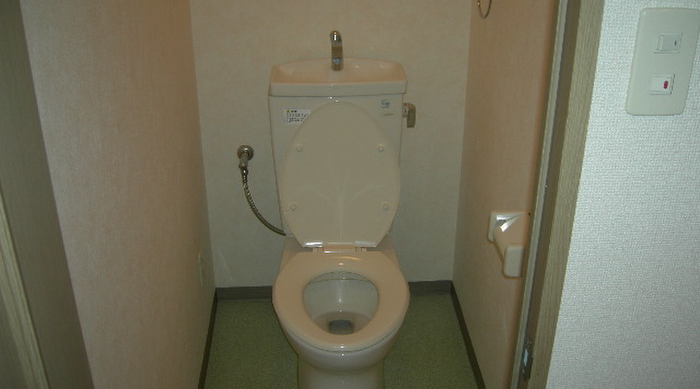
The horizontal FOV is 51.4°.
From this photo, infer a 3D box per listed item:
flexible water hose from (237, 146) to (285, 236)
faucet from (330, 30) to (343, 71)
[{"bbox_3d":[-0.282,-0.001,2.357,0.158,0.300,0.105,-1,26,-3],"label":"flexible water hose"},{"bbox_3d":[-0.040,-0.419,2.130,0.033,0.122,0.078,1,26,1],"label":"faucet"}]

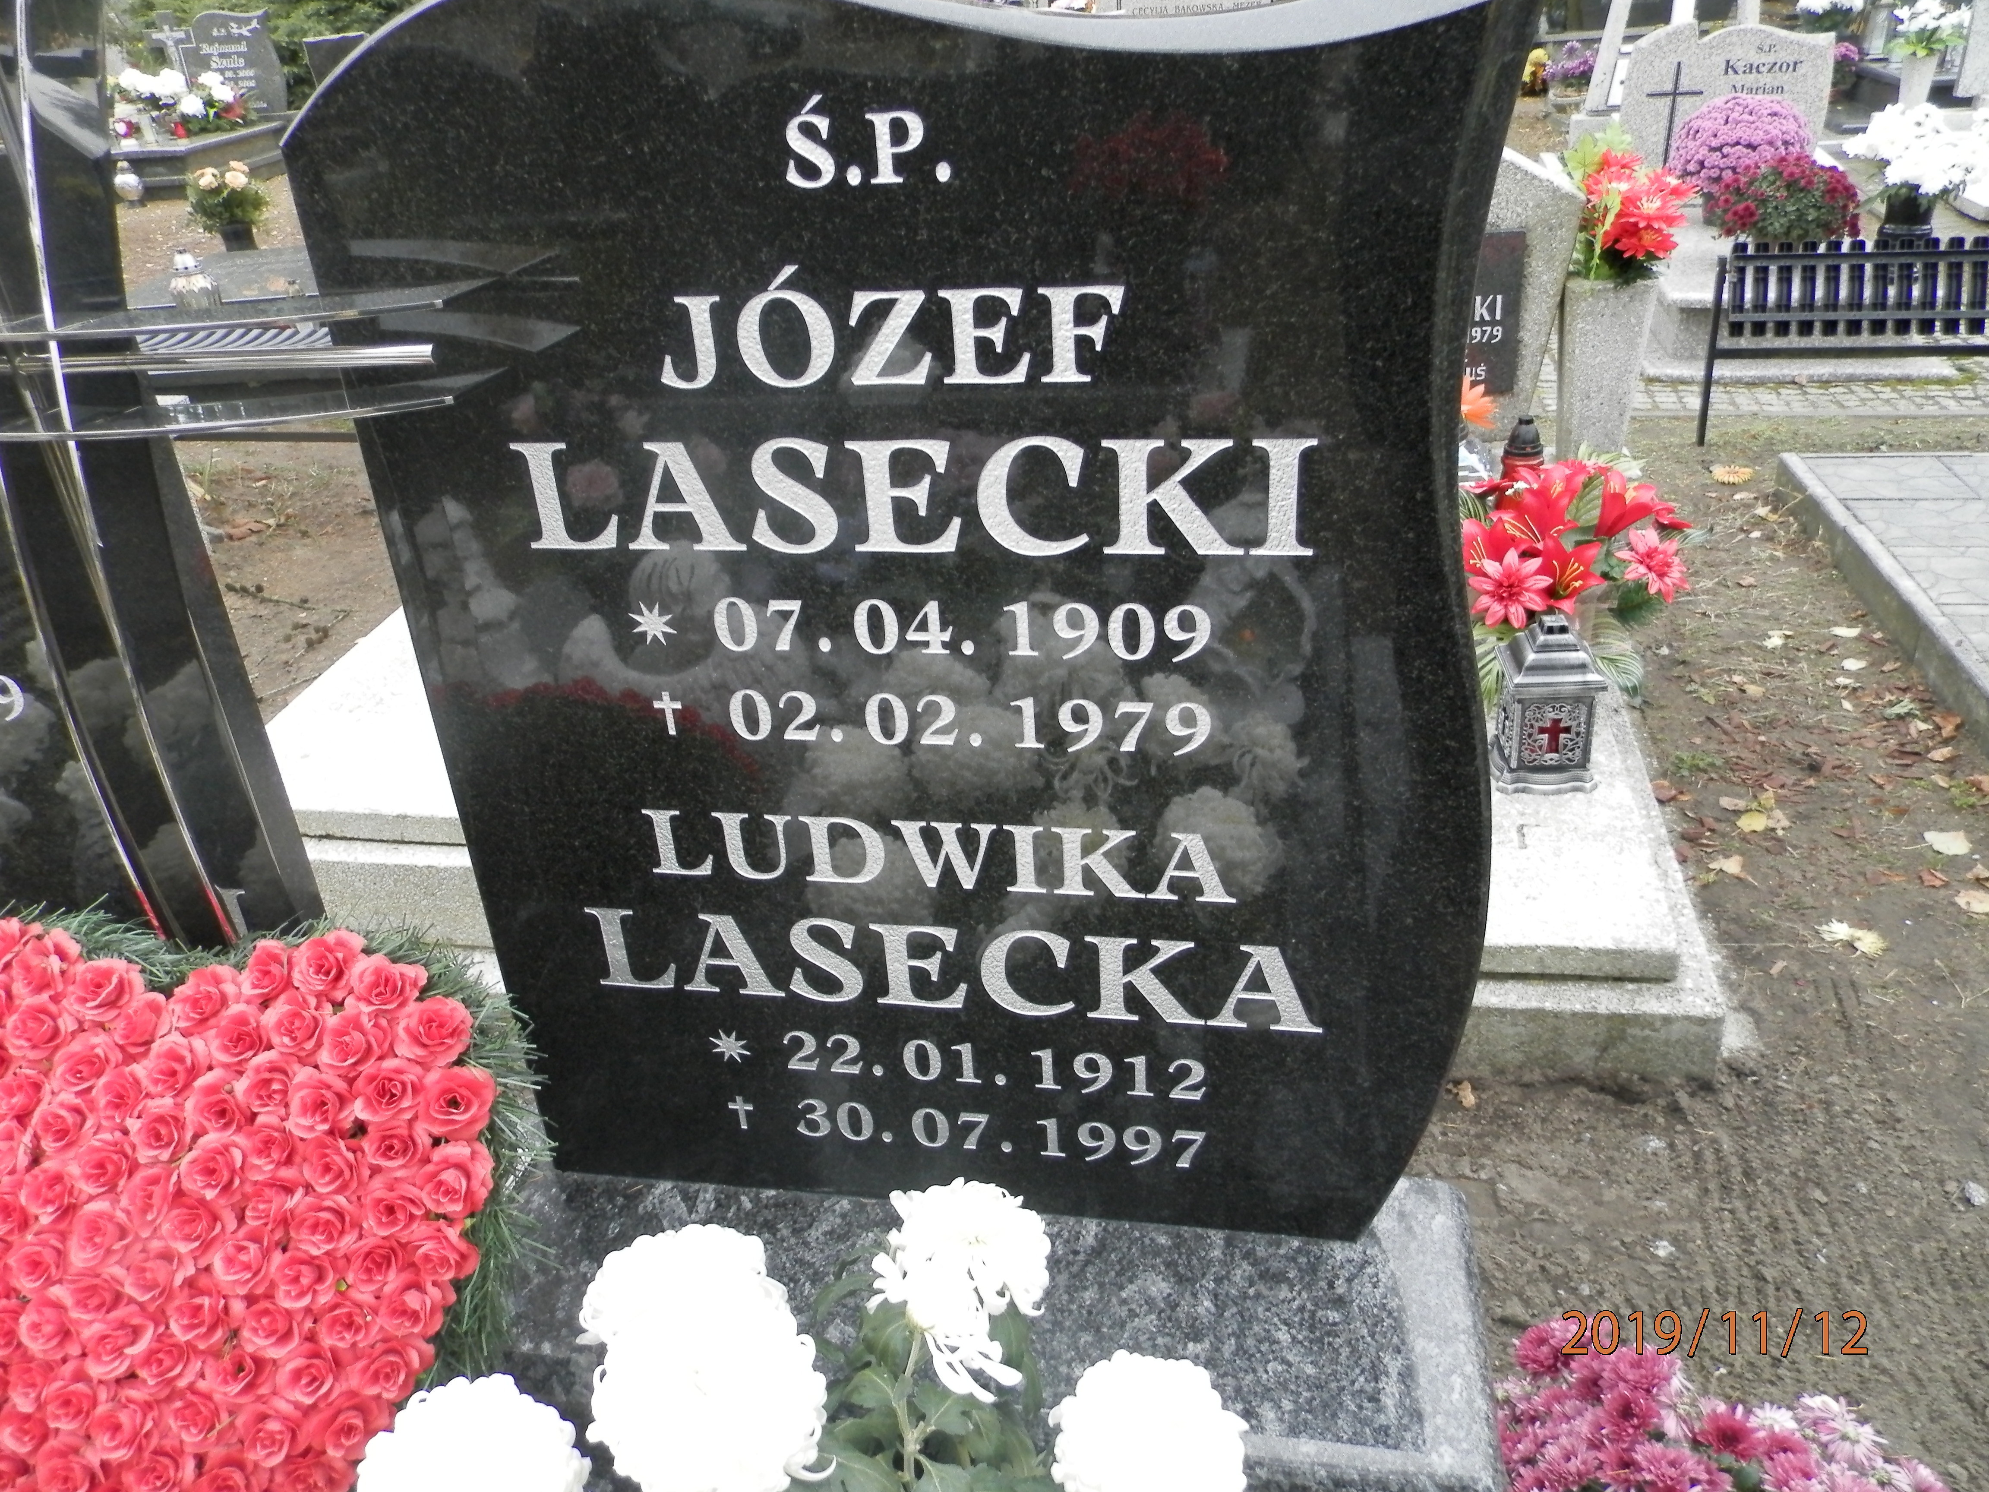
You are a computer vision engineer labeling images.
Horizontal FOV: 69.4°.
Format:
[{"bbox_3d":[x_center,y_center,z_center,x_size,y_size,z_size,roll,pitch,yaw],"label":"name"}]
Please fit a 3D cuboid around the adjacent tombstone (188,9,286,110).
[{"bbox_3d":[-5.443,-4.897,10.300,0.760,0.730,0.100,1,31,12],"label":"adjacent tombstone"}]

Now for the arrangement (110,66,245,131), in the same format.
[{"bbox_3d":[-5.452,-4.336,9.600,1.000,0.360,0.450,1,31,12],"label":"arrangement"}]

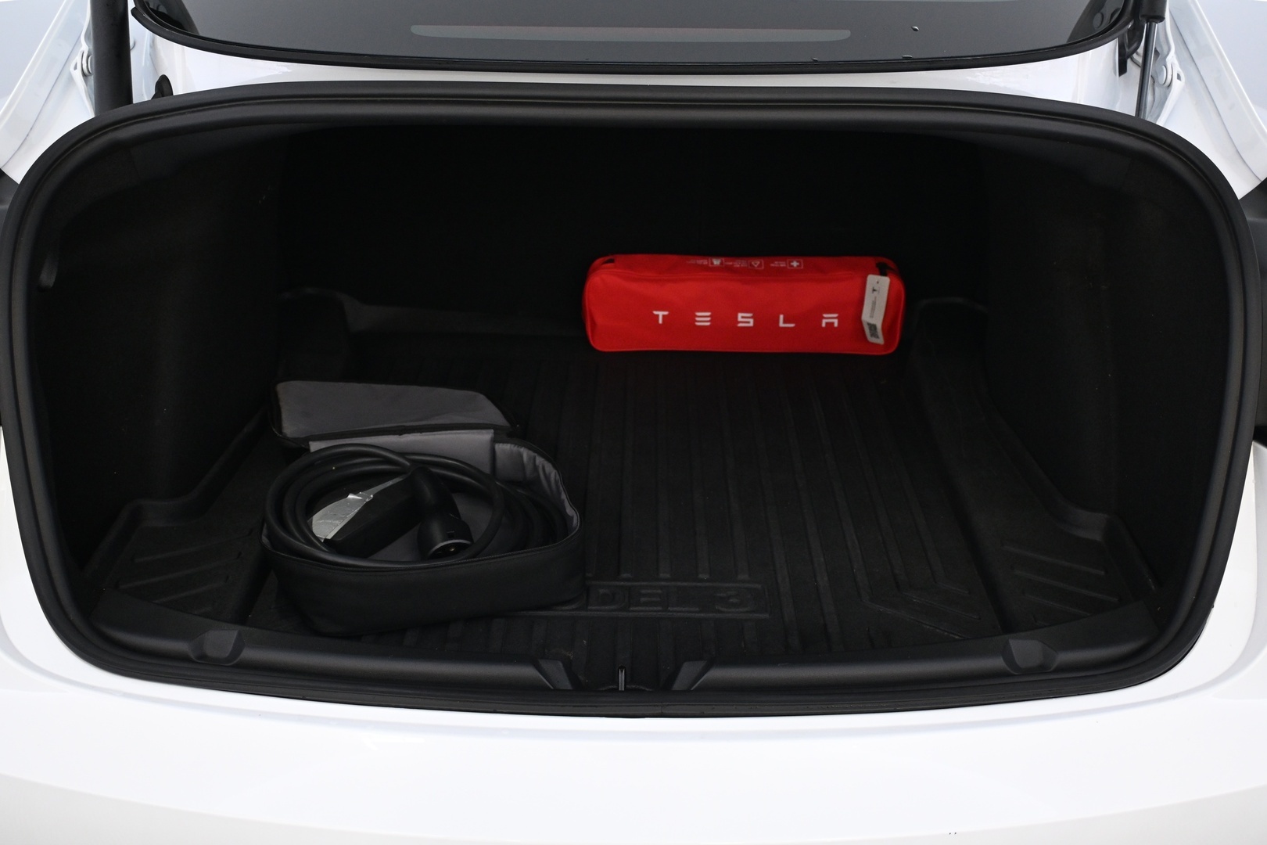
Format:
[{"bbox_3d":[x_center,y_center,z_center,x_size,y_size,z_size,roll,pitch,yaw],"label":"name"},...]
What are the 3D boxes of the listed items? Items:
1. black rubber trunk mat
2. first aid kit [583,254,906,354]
[{"bbox_3d":[-0.006,0.015,1.779,1.087,0.073,0.961,1,25,0],"label":"black rubber trunk mat"},{"bbox_3d":[0.162,-0.175,2.135,0.470,0.126,0.087,1,25,0],"label":"first aid kit"}]

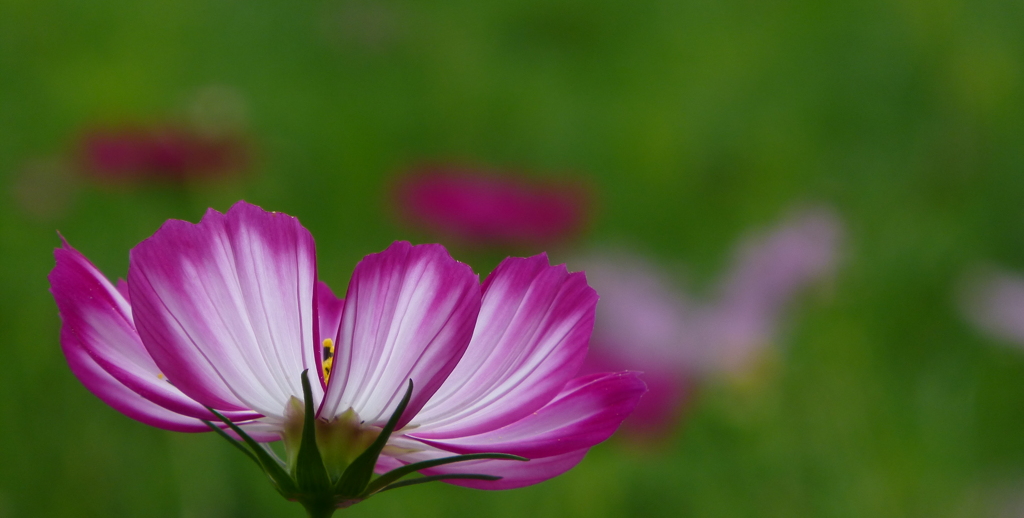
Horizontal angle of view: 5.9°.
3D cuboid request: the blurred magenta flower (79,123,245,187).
[{"bbox_3d":[-0.141,-0.042,4.000,0.068,0.020,0.068,2,7,0],"label":"blurred magenta flower"}]

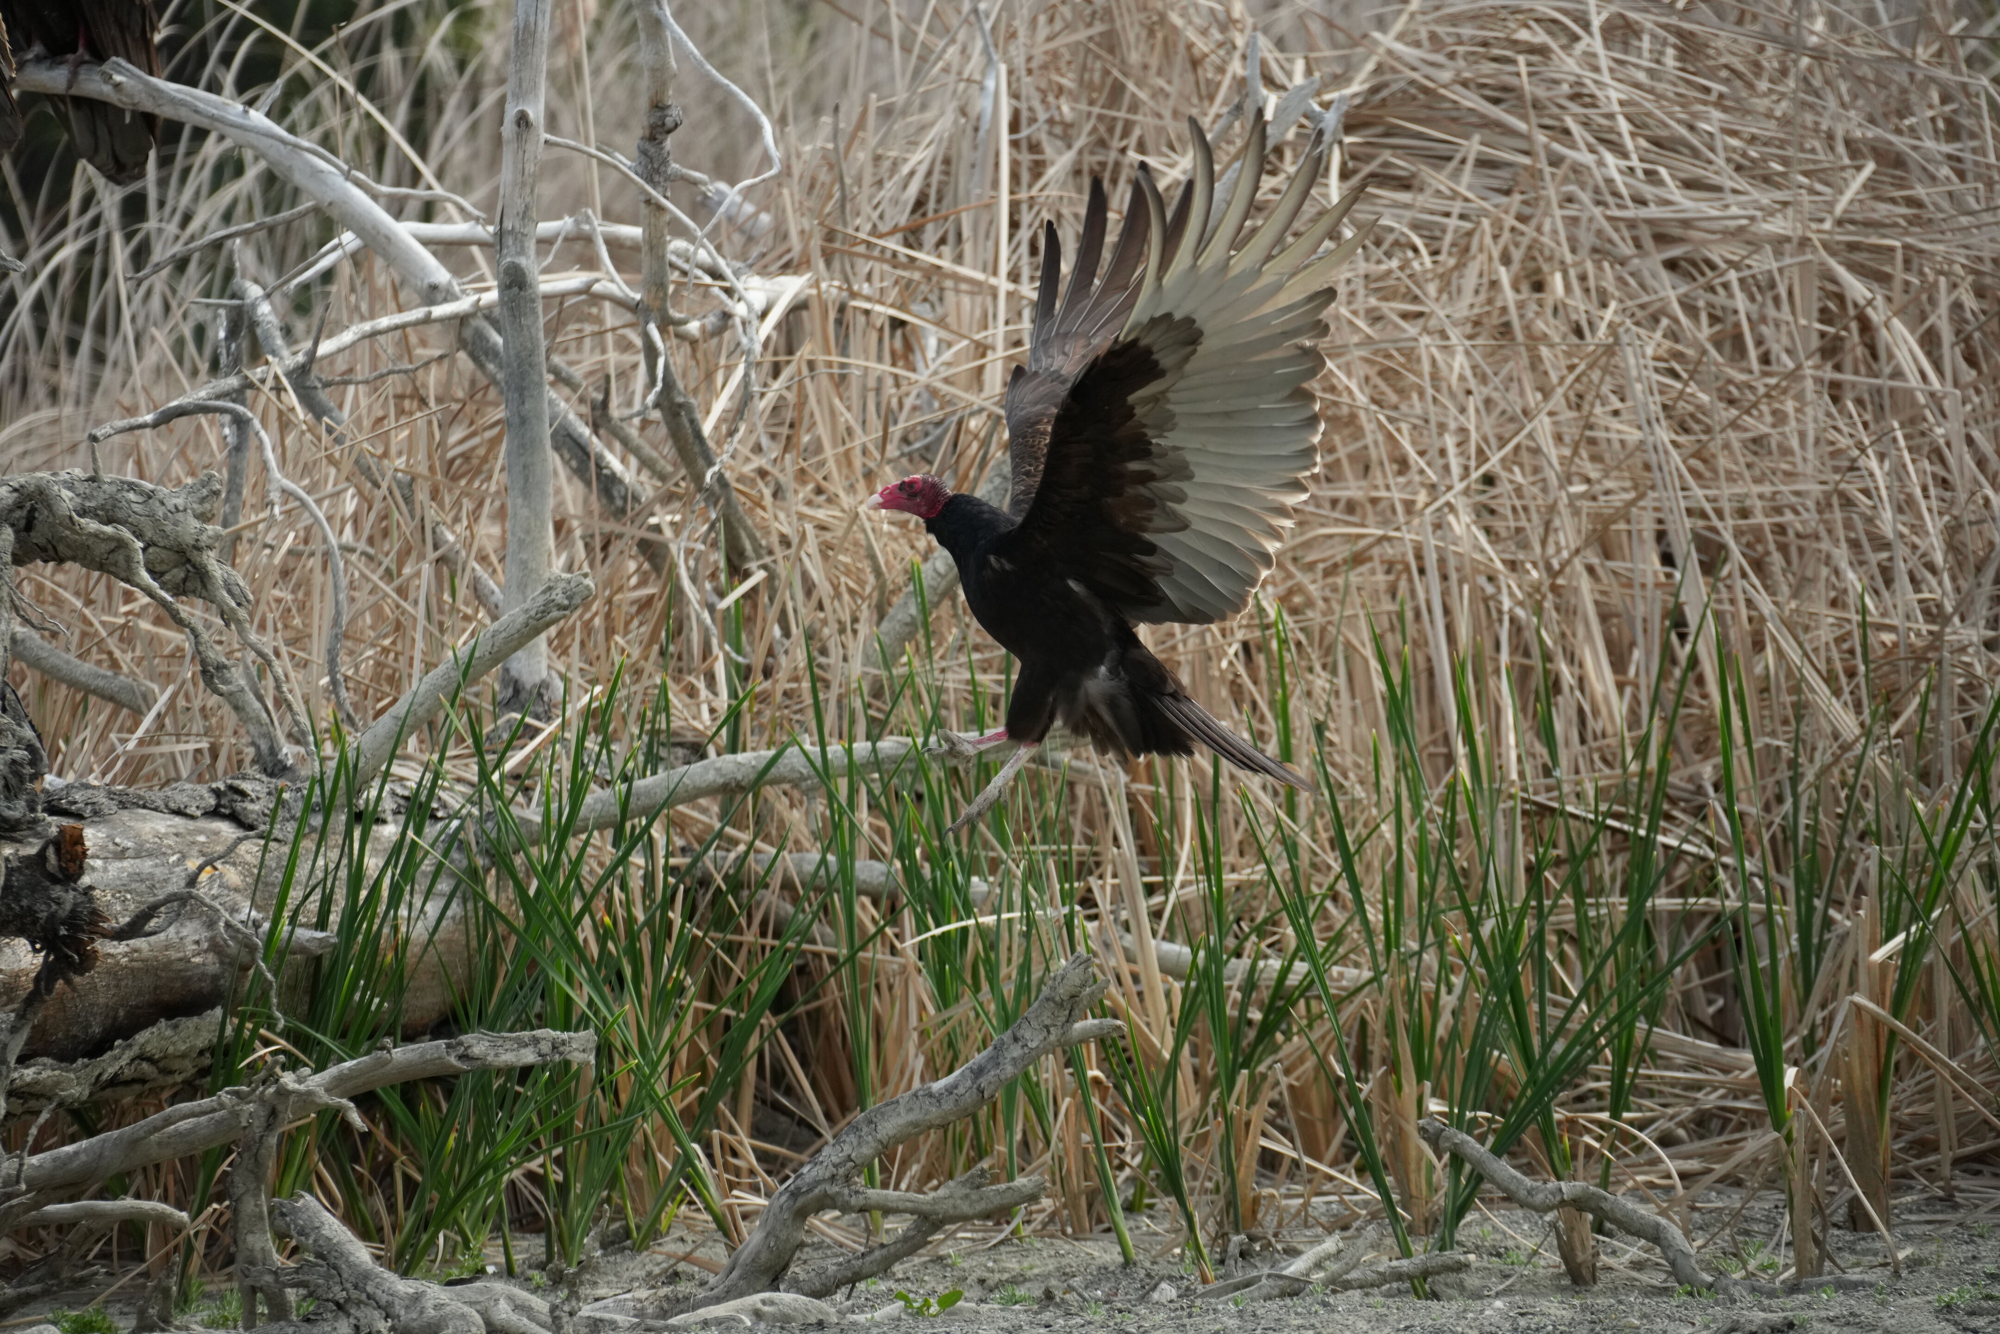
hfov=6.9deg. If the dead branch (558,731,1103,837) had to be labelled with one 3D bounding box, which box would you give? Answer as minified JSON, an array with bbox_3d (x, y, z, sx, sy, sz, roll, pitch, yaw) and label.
[{"bbox_3d":[-0.207,0.142,20.400,0.668,0.128,0.180,0,2,0],"label":"dead branch"}]

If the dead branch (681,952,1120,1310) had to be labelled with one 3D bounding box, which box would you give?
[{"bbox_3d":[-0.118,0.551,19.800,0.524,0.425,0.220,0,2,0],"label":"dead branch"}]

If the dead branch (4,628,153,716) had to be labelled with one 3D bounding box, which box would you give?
[{"bbox_3d":[-1.164,0.006,21.100,0.186,0.111,0.090,0,2,0],"label":"dead branch"}]

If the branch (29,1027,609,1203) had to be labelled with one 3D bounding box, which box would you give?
[{"bbox_3d":[-0.813,0.523,19.500,0.676,0.201,0.200,0,2,0],"label":"branch"}]

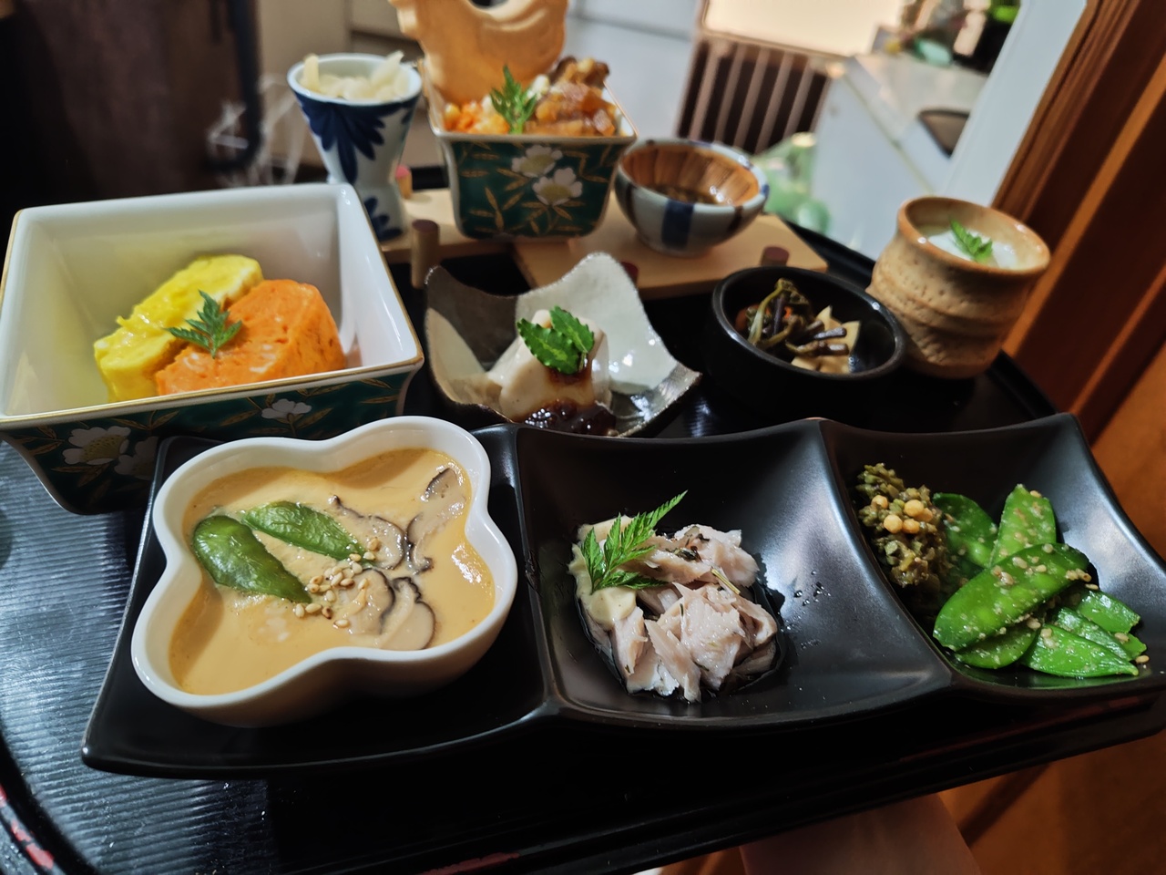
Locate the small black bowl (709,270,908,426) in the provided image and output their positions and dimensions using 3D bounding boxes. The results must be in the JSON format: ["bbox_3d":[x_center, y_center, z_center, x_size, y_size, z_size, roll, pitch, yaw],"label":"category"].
[{"bbox_3d":[0.090,-0.035,0.329,0.080,0.038,0.080,5,43,-5],"label":"small black bowl"}]

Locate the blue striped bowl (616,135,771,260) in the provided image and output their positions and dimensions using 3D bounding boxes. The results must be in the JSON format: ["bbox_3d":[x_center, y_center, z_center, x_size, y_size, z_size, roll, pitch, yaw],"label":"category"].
[{"bbox_3d":[0.049,-0.112,0.376,0.073,0.035,0.073,5,43,-5],"label":"blue striped bowl"}]

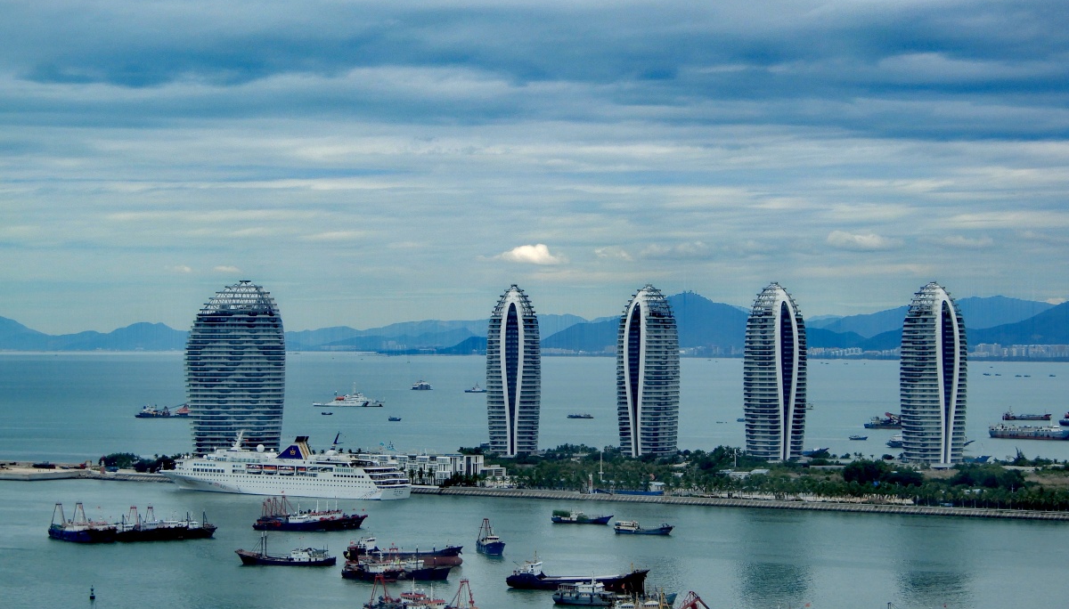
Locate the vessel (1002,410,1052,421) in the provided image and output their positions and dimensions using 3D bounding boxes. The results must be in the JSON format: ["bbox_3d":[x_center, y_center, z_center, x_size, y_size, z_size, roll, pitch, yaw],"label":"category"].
[{"bbox_3d":[506.720,113.164,2700.000,51.000,12.500,9.000,0,-1,4],"label":"vessel"}]

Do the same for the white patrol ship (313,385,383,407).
[{"bbox_3d":[-229.261,112.486,3240.000,89.500,28.000,12.500,0,-1,10],"label":"white patrol ship"}]

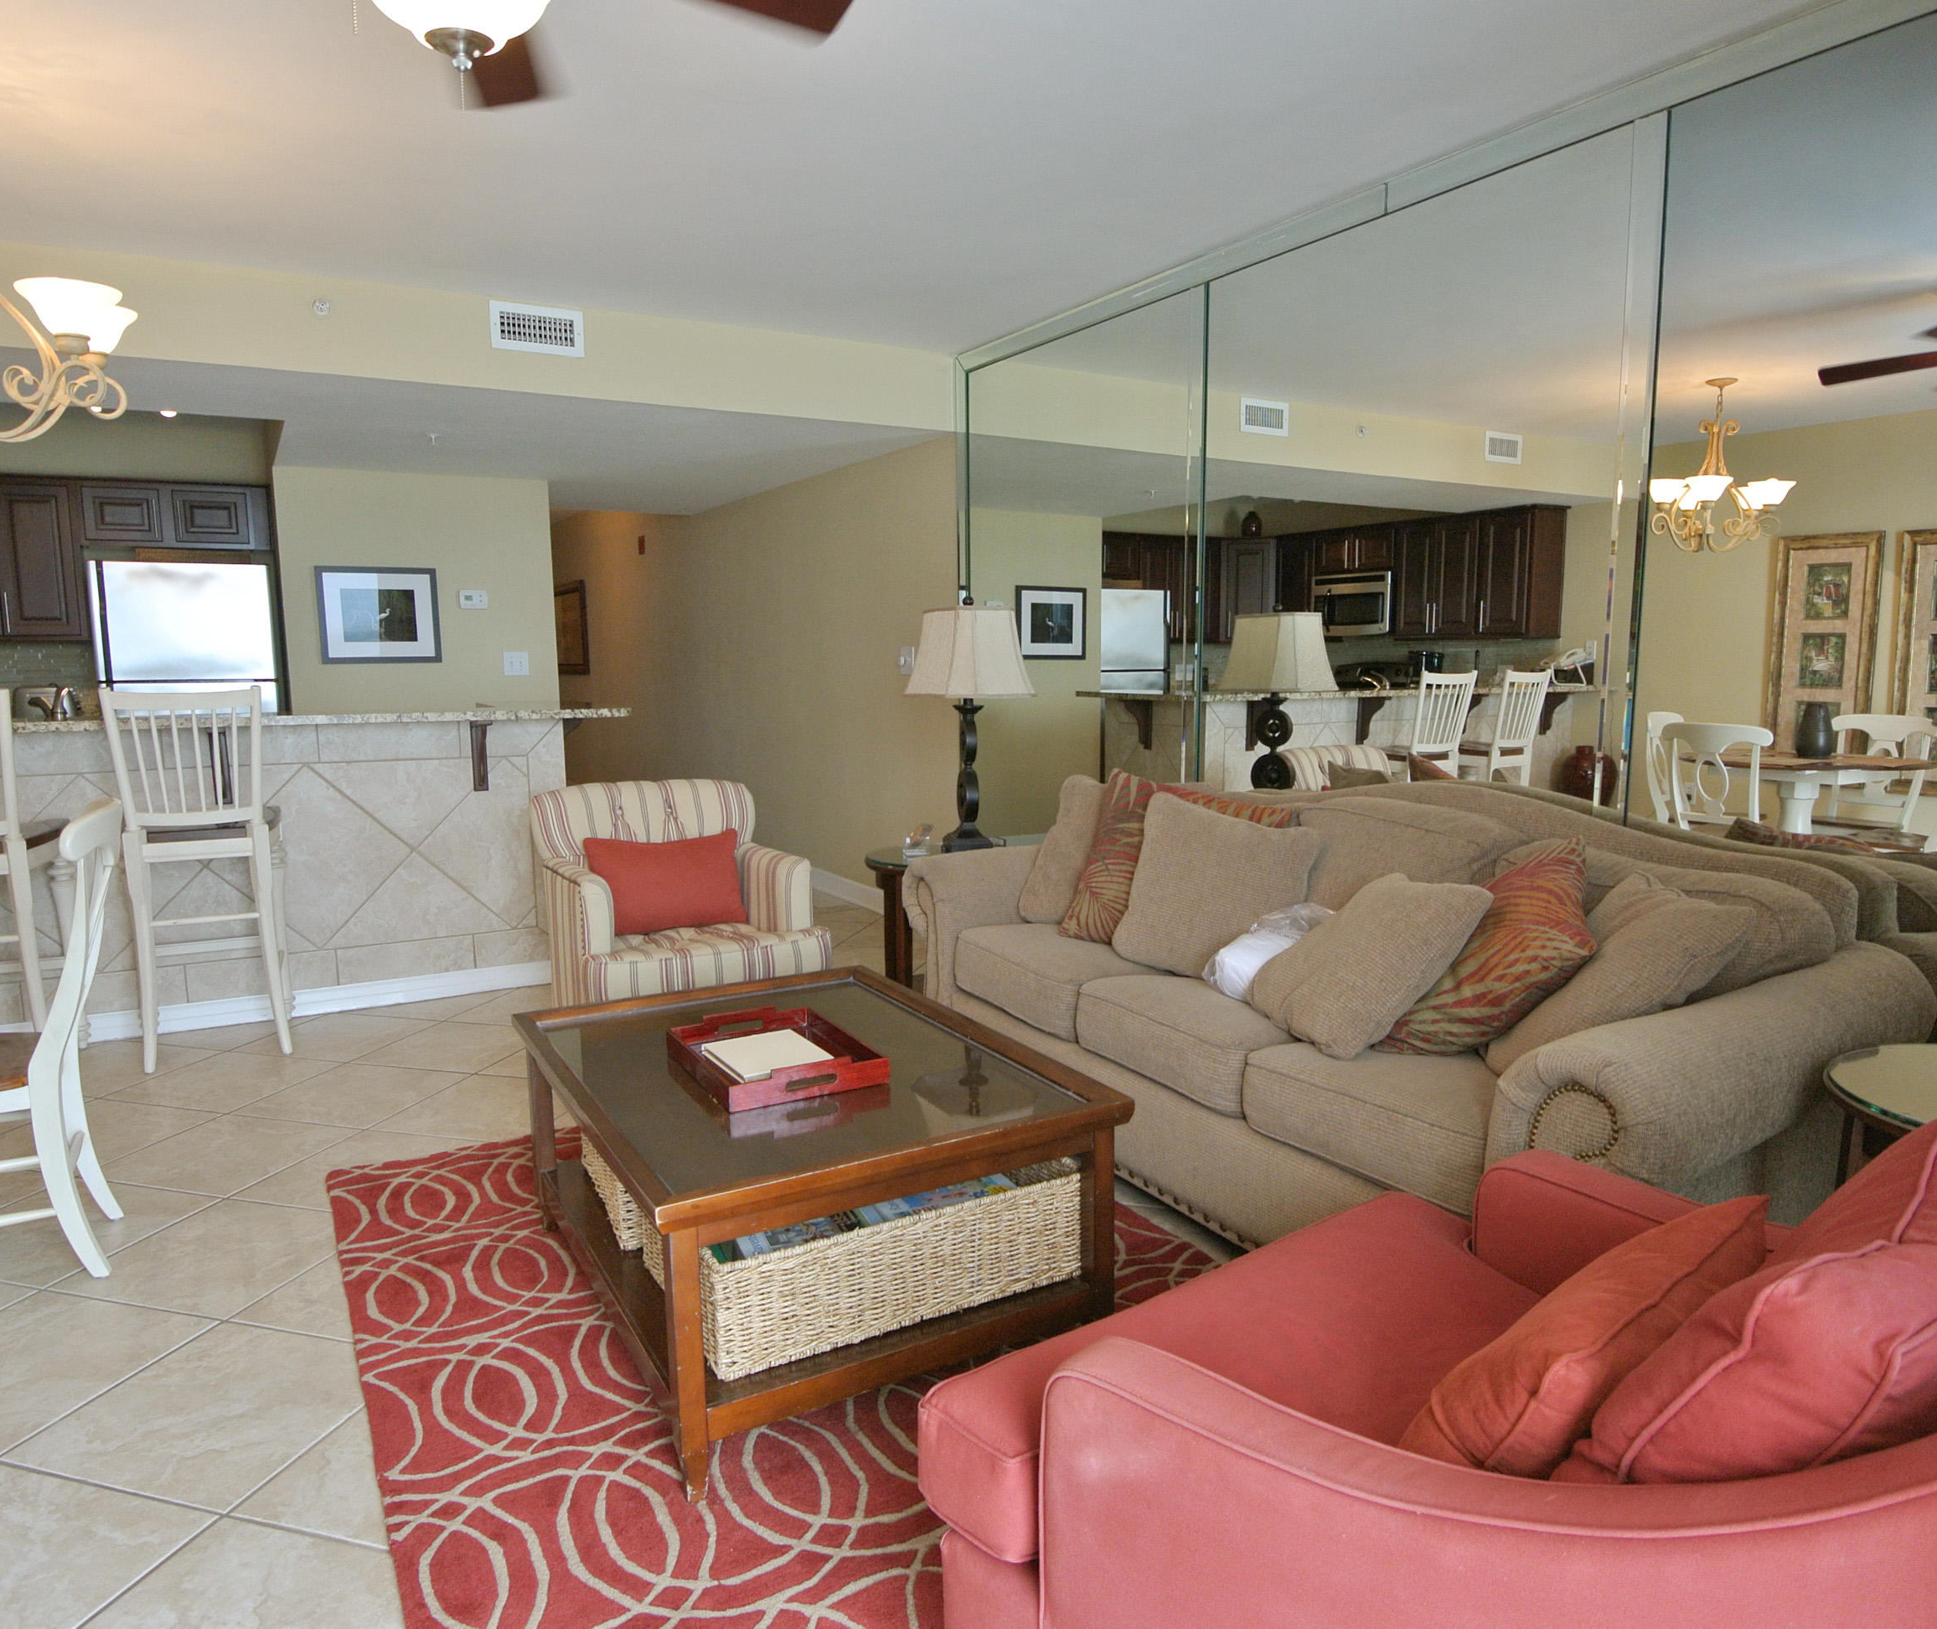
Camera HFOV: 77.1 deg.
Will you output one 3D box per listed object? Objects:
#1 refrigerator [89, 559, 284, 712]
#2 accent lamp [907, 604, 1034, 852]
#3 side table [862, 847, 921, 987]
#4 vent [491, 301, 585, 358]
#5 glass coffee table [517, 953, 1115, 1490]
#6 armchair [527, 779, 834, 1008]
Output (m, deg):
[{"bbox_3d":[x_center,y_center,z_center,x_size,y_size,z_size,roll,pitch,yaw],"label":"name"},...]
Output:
[{"bbox_3d":[-3.955,-0.389,6.234,0.735,1.745,0.760,-4,8,-31],"label":"refrigerator"},{"bbox_3d":[0.000,-0.277,3.995,0.420,0.810,0.450,0,7,0],"label":"accent lamp"},{"bbox_3d":[-0.073,0.435,4.124,0.560,0.635,0.560,-4,8,-31],"label":"side table"},{"bbox_3d":[-1.501,-1.696,4.248,0.315,0.155,0.020,-4,8,-31],"label":"vent"},{"bbox_3d":[-0.375,0.728,2.521,0.855,0.460,1.180,-4,8,-31],"label":"glass coffee table"},{"bbox_3d":[-0.938,0.342,3.889,0.770,0.880,0.800,-4,8,-31],"label":"armchair"}]

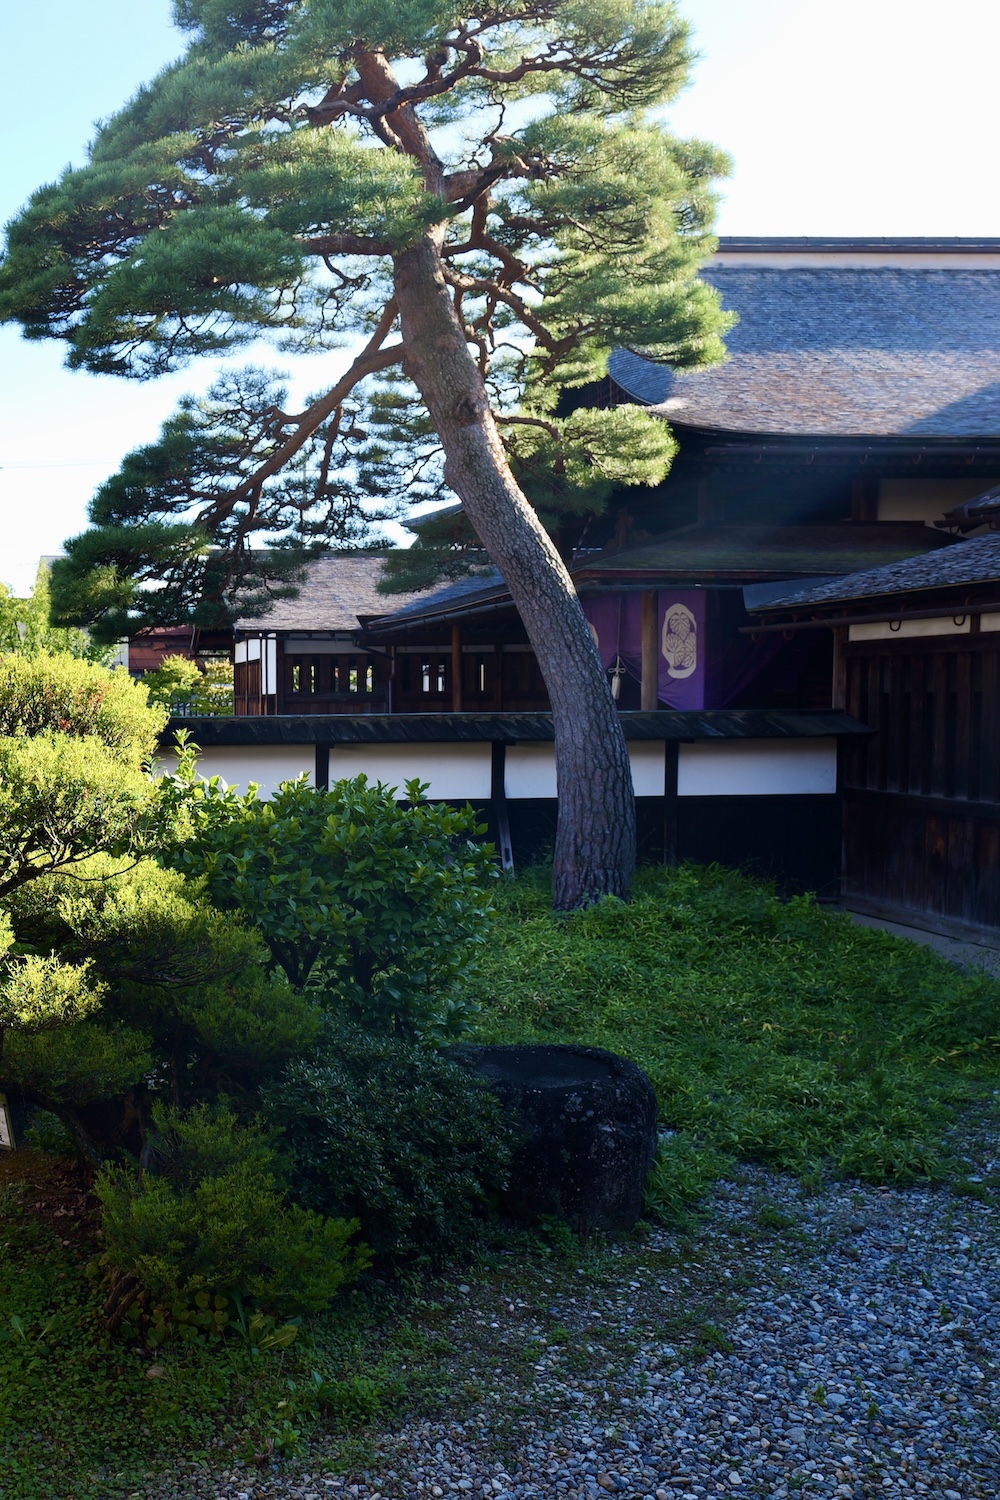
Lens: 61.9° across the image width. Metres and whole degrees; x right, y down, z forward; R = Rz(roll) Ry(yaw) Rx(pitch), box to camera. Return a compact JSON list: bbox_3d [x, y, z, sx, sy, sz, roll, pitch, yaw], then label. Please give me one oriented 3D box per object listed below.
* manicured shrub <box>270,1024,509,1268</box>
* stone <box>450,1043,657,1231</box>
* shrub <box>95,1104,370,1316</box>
[{"bbox_3d":[-0.335,1.154,2.550,0.730,0.540,0.680,0,4,0],"label":"manicured shrub"},{"bbox_3d":[0.162,1.185,2.630,0.640,0.420,0.500,0,4,0],"label":"stone"},{"bbox_3d":[-0.690,1.215,2.240,0.720,0.430,0.570,0,4,0],"label":"shrub"}]

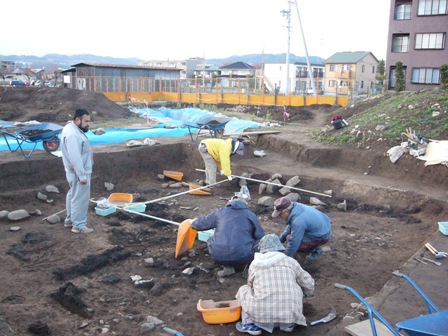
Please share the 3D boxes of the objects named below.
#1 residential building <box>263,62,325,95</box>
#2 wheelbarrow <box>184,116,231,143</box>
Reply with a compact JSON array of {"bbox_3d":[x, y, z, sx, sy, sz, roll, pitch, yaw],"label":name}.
[{"bbox_3d":[14.301,-18.361,93.861,7.400,6.300,13.500,10,15,35],"label":"residential building"},{"bbox_3d":[-0.430,-0.960,11.489,0.640,0.640,1.270,10,16,37],"label":"wheelbarrow"}]

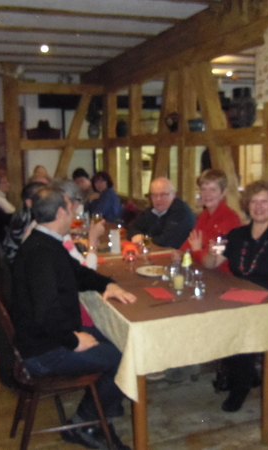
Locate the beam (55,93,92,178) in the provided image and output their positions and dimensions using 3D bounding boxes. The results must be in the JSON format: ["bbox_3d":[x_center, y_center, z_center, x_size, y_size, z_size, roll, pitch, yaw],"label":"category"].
[{"bbox_3d":[-1.060,-1.337,7.920,0.160,1.632,0.140,21,0,-22],"label":"beam"}]

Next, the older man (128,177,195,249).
[{"bbox_3d":[0.162,0.280,3.759,0.700,1.270,0.550,-8,12,-39],"label":"older man"}]

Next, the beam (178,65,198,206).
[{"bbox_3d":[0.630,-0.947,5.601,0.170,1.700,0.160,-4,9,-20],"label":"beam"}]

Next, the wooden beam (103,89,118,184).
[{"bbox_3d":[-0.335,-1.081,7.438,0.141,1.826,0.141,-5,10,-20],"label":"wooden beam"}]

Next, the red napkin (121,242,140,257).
[{"bbox_3d":[-0.025,0.158,3.456,0.130,0.100,0.110,-4,9,-20],"label":"red napkin"}]

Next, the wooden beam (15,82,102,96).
[{"bbox_3d":[-1.163,-2.150,7.758,1.400,0.155,0.150,-4,9,-20],"label":"wooden beam"}]

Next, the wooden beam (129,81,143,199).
[{"bbox_3d":[0.049,-1.083,6.389,0.141,1.496,0.141,-5,10,-20],"label":"wooden beam"}]

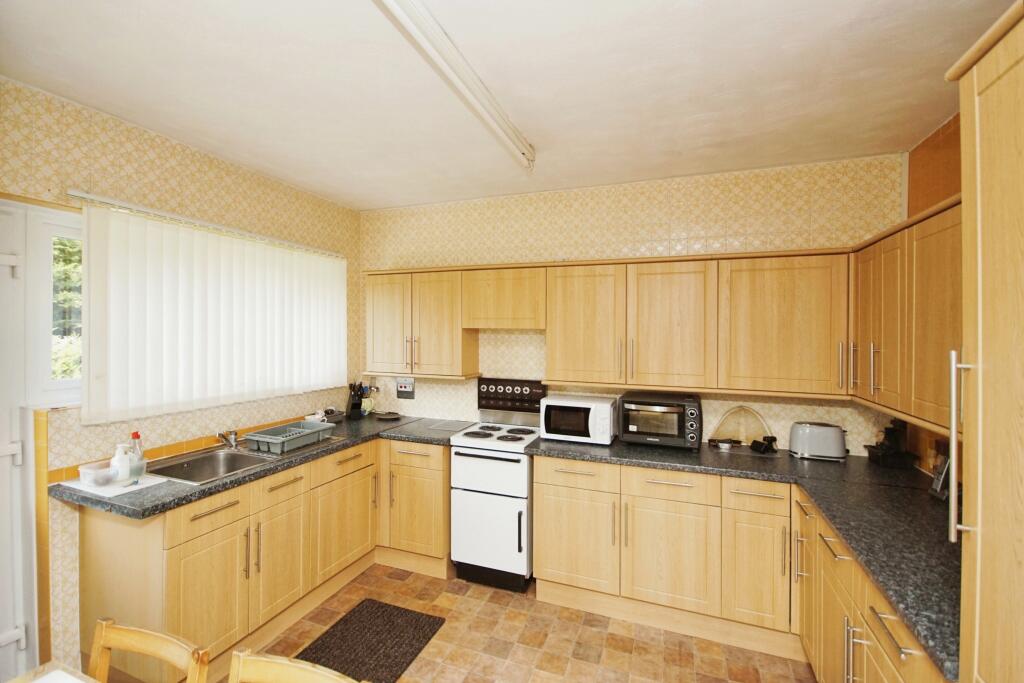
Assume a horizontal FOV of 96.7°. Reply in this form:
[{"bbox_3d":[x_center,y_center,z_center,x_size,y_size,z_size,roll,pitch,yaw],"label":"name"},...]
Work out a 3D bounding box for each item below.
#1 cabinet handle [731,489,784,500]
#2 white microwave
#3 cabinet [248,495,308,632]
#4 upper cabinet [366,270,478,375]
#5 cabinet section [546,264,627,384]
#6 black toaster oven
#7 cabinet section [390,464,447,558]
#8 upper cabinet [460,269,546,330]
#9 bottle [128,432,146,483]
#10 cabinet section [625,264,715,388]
[{"bbox_3d":[1.204,0.747,2.237,0.230,0.013,0.035,1,1,21],"label":"cabinet handle"},{"bbox_3d":[0.448,0.500,2.980,0.445,0.250,0.320,1,1,21],"label":"white microwave"},{"bbox_3d":[-1.428,1.098,2.434,0.545,0.562,0.392,1,1,21],"label":"cabinet"},{"bbox_3d":[-0.658,-0.129,3.381,0.795,0.720,0.300,1,1,21],"label":"upper cabinet"},{"bbox_3d":[0.512,-0.107,2.968,0.497,0.721,0.320,1,1,21],"label":"cabinet section"},{"bbox_3d":[0.907,0.477,2.773,0.455,0.293,0.285,1,1,21],"label":"black toaster oven"},{"bbox_3d":[-0.516,1.090,3.212,0.390,0.563,0.570,1,1,21],"label":"cabinet section"},{"bbox_3d":[-0.008,-0.279,3.135,0.600,0.396,0.291,1,1,21],"label":"upper cabinet"},{"bbox_3d":[-1.696,0.520,2.055,0.066,0.210,0.050,-1,2,-39],"label":"bottle"},{"bbox_3d":[0.978,-0.099,2.793,0.497,0.721,0.320,1,1,21],"label":"cabinet section"}]

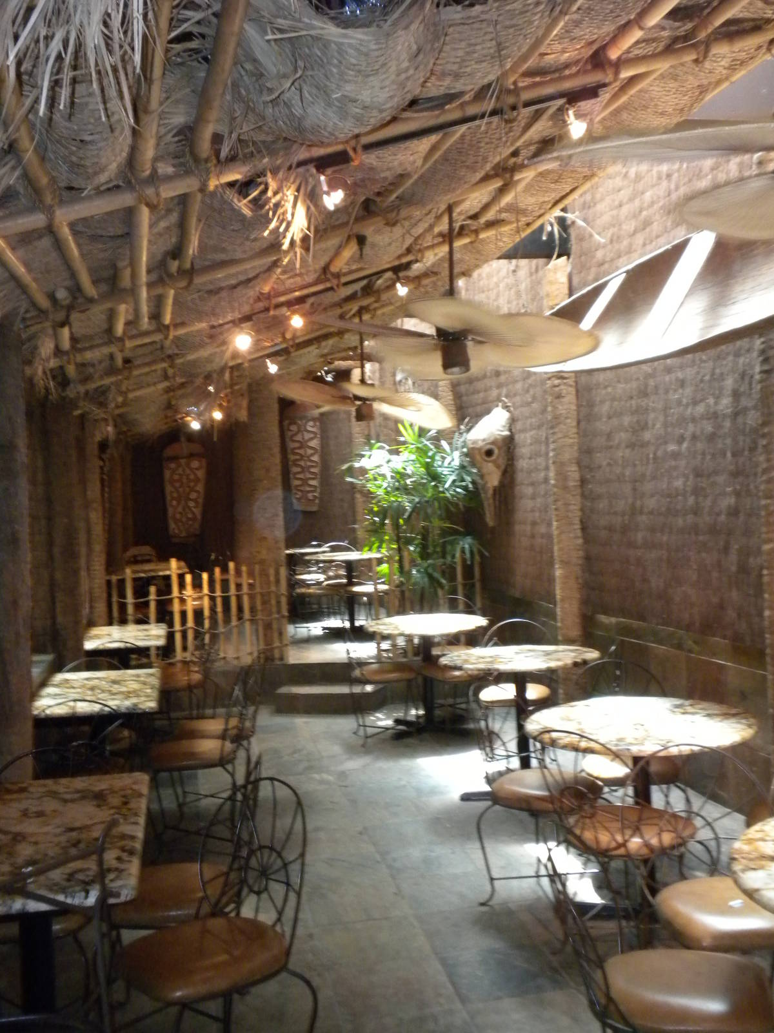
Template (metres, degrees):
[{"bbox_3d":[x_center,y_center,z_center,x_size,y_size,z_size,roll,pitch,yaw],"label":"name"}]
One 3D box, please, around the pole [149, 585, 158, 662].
[{"bbox_3d":[-1.875,0.860,8.865,0.056,0.607,0.056,0,1,0],"label":"pole"}]

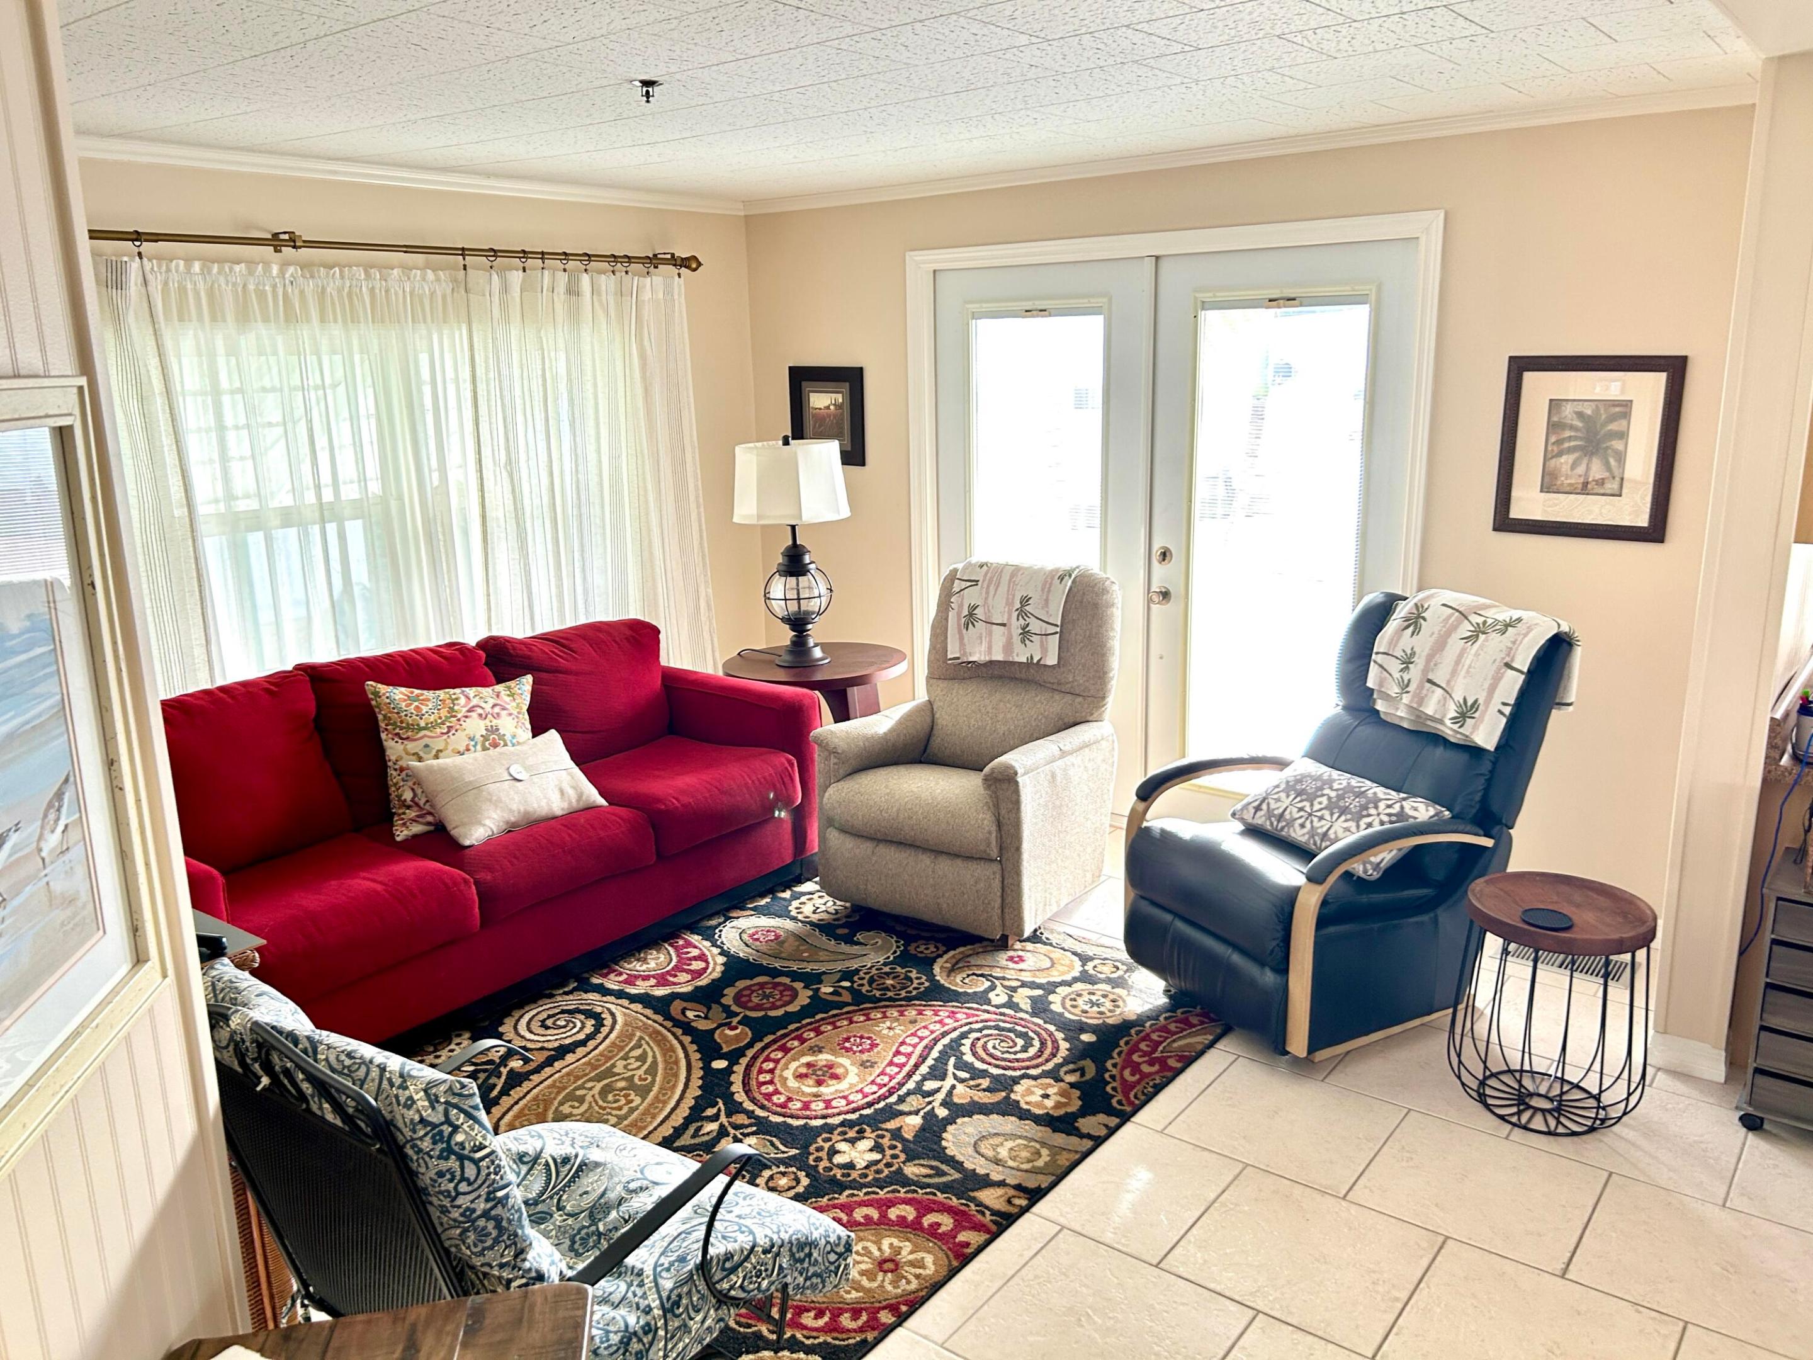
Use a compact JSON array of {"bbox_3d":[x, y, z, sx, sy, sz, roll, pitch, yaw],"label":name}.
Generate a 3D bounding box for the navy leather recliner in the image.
[{"bbox_3d":[1.278,0.340,3.908,1.060,1.040,0.790,-8,15,-27],"label":"navy leather recliner"}]

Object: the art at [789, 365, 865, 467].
[{"bbox_3d":[-0.331,-1.098,5.660,0.390,0.400,0.025,9,17,37],"label":"art"}]

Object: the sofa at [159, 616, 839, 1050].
[{"bbox_3d":[-1.346,0.411,4.138,0.950,0.910,2.180,10,18,39],"label":"sofa"}]

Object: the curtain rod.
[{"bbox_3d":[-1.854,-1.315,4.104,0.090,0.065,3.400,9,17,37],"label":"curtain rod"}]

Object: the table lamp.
[{"bbox_3d":[-0.421,-0.507,5.289,0.450,0.870,0.450,9,17,37],"label":"table lamp"}]

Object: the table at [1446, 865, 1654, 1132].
[{"bbox_3d":[1.530,0.771,3.232,0.440,0.510,0.440,9,17,37],"label":"table"}]

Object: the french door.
[{"bbox_3d":[0.861,-0.463,4.913,1.820,2.040,0.060,9,17,37],"label":"french door"}]

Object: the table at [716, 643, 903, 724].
[{"bbox_3d":[-0.355,0.222,5.439,0.730,0.620,0.730,-1,14,0],"label":"table"}]

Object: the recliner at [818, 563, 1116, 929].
[{"bbox_3d":[0.239,0.192,4.554,0.780,1.070,0.870,9,17,37],"label":"recliner"}]

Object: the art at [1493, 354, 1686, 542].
[{"bbox_3d":[1.967,-0.671,3.942,0.465,0.515,0.025,9,17,37],"label":"art"}]

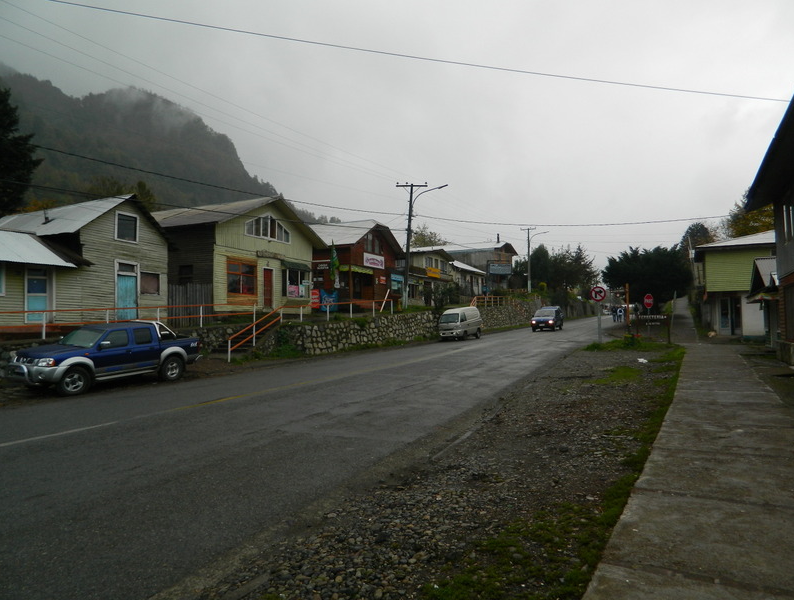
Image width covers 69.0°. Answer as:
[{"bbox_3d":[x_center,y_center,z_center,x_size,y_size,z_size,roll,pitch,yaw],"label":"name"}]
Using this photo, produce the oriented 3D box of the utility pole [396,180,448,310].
[{"bbox_3d":[1.680,-3.670,39.200,3.770,8.650,0.400,-1,-2,27],"label":"utility pole"}]

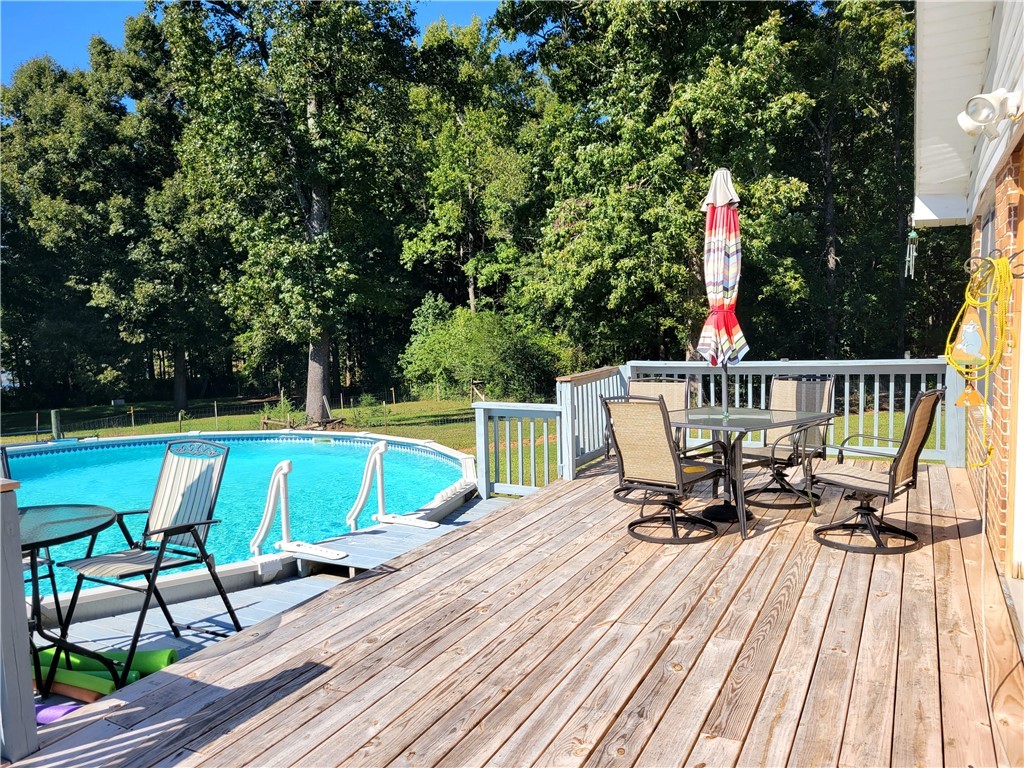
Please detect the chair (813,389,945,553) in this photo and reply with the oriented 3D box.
[{"bbox_3d":[2.239,0.493,4.738,0.620,0.970,0.690,-7,7,-43],"label":"chair"}]

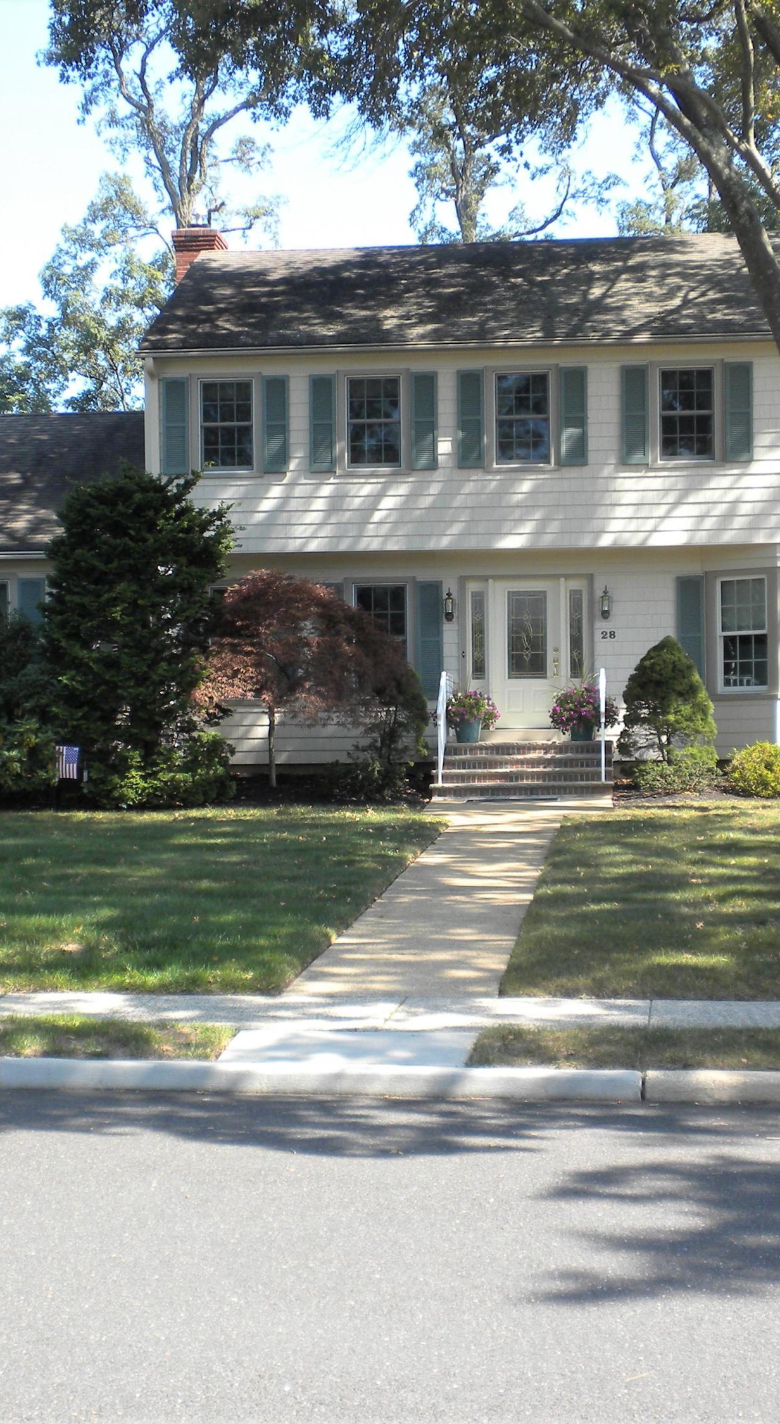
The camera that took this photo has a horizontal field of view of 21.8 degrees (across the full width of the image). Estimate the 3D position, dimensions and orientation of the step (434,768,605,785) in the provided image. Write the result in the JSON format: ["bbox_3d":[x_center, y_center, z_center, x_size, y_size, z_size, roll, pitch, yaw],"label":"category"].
[{"bbox_3d":[1.698,0.842,25.969,2.240,0.180,0.340,-1,0,6],"label":"step"}]

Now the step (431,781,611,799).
[{"bbox_3d":[1.671,0.993,25.629,2.280,0.190,0.360,-1,0,6],"label":"step"}]

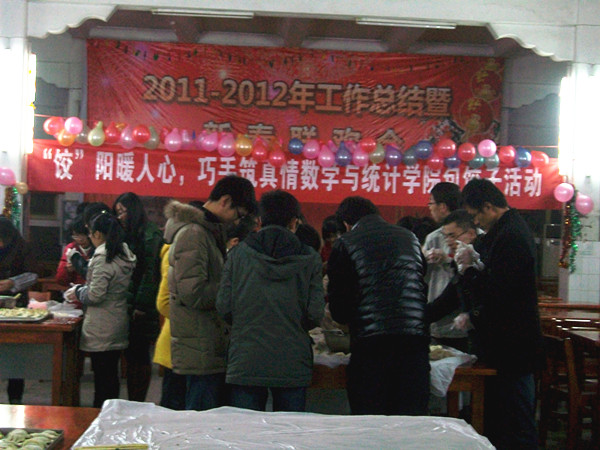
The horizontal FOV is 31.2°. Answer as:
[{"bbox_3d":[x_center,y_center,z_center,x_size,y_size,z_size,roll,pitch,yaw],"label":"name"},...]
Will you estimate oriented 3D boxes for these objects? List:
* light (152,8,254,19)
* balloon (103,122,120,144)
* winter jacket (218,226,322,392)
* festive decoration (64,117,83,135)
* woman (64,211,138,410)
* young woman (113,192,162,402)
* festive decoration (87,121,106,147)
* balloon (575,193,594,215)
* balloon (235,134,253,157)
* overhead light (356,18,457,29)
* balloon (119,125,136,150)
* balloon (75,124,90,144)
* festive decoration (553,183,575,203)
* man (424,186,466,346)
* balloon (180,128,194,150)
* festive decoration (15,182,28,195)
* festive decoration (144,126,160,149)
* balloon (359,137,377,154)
[{"bbox_3d":[-1.168,-2.555,13.004,1.220,0.070,0.080,2,1,-4],"label":"light"},{"bbox_3d":[-2.236,-1.091,12.815,0.197,0.262,0.200,2,1,-4],"label":"balloon"},{"bbox_3d":[-0.150,0.416,5.480,0.560,0.840,0.370,2,0,5],"label":"winter jacket"},{"bbox_3d":[-2.708,-1.190,12.850,0.220,0.230,0.220,2,2,-5],"label":"festive decoration"},{"bbox_3d":[-1.330,0.700,7.200,0.450,1.580,0.470,2,1,30],"label":"woman"},{"bbox_3d":[-1.183,0.545,7.629,0.340,1.566,0.460,1,2,-26],"label":"young woman"},{"bbox_3d":[-2.417,-1.081,12.700,0.210,0.300,0.210,2,0,0],"label":"festive decoration"},{"bbox_3d":[3.454,-0.258,13.024,0.224,0.273,0.220,2,1,-4],"label":"balloon"},{"bbox_3d":[-0.675,-0.952,12.916,0.207,0.264,0.205,2,1,-4],"label":"balloon"},{"bbox_3d":[1.308,-2.475,13.200,1.230,0.080,0.100,2,2,-5],"label":"overhead light"},{"bbox_3d":[-2.039,-1.046,12.700,0.210,0.285,0.210,2,0,0],"label":"balloon"},{"bbox_3d":[-2.584,-1.068,12.750,0.200,0.250,0.200,2,0,0],"label":"balloon"},{"bbox_3d":[3.243,-0.399,13.200,0.250,0.240,0.250,2,2,-5],"label":"festive decoration"},{"bbox_3d":[0.844,0.594,6.431,0.360,1.696,0.500,0,3,-40],"label":"man"},{"bbox_3d":[-1.335,-1.014,12.750,0.190,0.260,0.190,2,0,0],"label":"balloon"},{"bbox_3d":[-3.291,-0.431,12.700,0.160,0.150,0.160,2,0,0],"label":"festive decoration"},{"bbox_3d":[-1.785,-1.040,12.914,0.192,0.282,0.200,2,1,-4],"label":"festive decoration"},{"bbox_3d":[0.828,-0.955,12.984,0.205,0.217,0.220,2,1,-4],"label":"balloon"}]

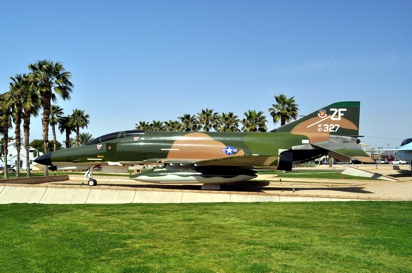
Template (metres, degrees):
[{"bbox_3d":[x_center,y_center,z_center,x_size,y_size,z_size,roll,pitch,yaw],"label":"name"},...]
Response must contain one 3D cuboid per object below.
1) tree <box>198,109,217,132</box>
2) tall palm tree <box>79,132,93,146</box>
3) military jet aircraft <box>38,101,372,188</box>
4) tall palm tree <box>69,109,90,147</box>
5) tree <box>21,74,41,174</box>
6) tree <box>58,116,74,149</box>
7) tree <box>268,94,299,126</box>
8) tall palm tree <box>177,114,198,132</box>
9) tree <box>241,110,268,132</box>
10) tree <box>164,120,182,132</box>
[{"bbox_3d":[0.280,0.490,77.000,3.700,11.350,3.700,0,-3,0],"label":"tree"},{"bbox_3d":[-21.230,2.430,71.975,4.200,6.270,4.200,0,-3,0],"label":"tall palm tree"},{"bbox_3d":[-1.030,0.480,23.600,19.100,4.950,11.600,0,-4,7],"label":"military jet aircraft"},{"bbox_3d":[-23.470,0.510,76.000,3.600,11.180,3.600,0,-3,0],"label":"tall palm tree"},{"bbox_3d":[-17.000,-1.100,39.500,2.900,10.010,2.900,0,-3,0],"label":"tree"},{"bbox_3d":[-20.150,0.899,60.041,3.200,8.020,3.200,0,-3,0],"label":"tree"},{"bbox_3d":[10.370,-0.400,55.000,3.800,10.430,3.800,0,-3,0],"label":"tree"},{"bbox_3d":[-2.784,0.860,67.101,3.400,8.870,3.400,0,-3,0],"label":"tall palm tree"},{"bbox_3d":[6.458,0.572,54.312,3.400,8.050,3.400,0,-3,0],"label":"tree"},{"bbox_3d":[-5.744,1.369,71.342,3.250,8.320,3.250,0,-3,0],"label":"tree"}]

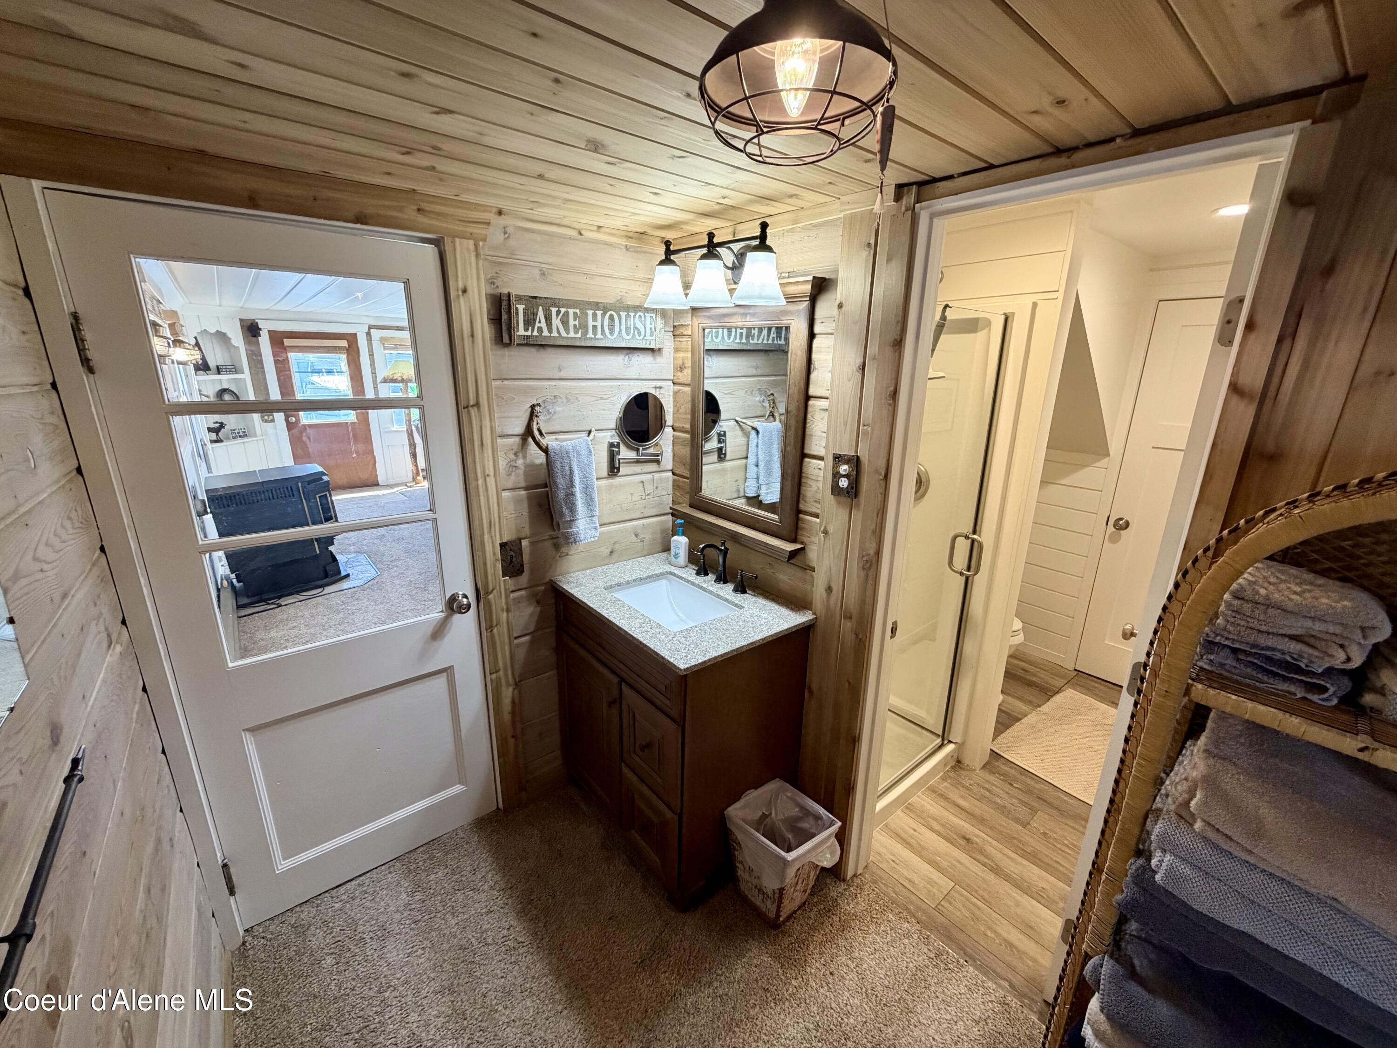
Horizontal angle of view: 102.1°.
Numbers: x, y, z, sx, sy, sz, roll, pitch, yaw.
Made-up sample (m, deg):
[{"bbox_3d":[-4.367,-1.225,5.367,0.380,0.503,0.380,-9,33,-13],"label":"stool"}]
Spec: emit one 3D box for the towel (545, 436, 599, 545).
[{"bbox_3d":[-0.435,-0.117,1.967,0.165,0.365,0.120,-12,21,-38],"label":"towel"}]

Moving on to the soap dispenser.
[{"bbox_3d":[-0.073,0.076,2.234,0.068,0.187,0.042,13,20,33],"label":"soap dispenser"}]

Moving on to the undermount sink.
[{"bbox_3d":[-0.091,0.321,1.986,0.290,0.140,0.420,-12,21,-38],"label":"undermount sink"}]

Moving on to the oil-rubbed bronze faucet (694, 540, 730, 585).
[{"bbox_3d":[0.053,0.146,2.044,0.150,0.168,0.055,-12,21,-38],"label":"oil-rubbed bronze faucet"}]

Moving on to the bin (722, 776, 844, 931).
[{"bbox_3d":[0.260,1.060,1.809,0.240,0.300,0.255,-12,21,-38],"label":"bin"}]

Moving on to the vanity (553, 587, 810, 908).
[{"bbox_3d":[-0.085,0.678,2.100,0.540,0.855,0.765,-12,21,-38],"label":"vanity"}]

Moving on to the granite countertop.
[{"bbox_3d":[-0.079,0.262,1.972,0.558,0.022,0.790,-12,21,-38],"label":"granite countertop"}]

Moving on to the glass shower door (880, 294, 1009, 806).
[{"bbox_3d":[0.827,0.176,1.995,0.600,1.755,0.030,-12,21,-38],"label":"glass shower door"}]

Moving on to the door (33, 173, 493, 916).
[{"bbox_3d":[-1.059,0.203,1.668,0.765,1.965,0.045,-12,21,-38],"label":"door"}]

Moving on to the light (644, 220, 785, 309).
[{"bbox_3d":[0.068,-0.792,1.776,0.225,0.212,0.600,-12,21,-38],"label":"light"}]

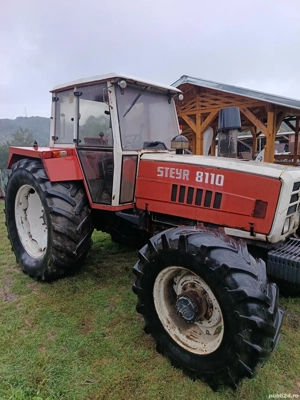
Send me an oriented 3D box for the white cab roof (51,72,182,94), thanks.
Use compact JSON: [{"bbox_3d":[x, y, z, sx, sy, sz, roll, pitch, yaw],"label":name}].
[{"bbox_3d":[-0.408,-1.495,3.750,1.380,0.110,1.330,12,17,42],"label":"white cab roof"}]

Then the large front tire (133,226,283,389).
[{"bbox_3d":[0.425,0.880,2.420,0.450,1.330,1.330,-12,17,-43],"label":"large front tire"}]

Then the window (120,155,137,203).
[{"bbox_3d":[-0.239,-0.229,3.164,0.215,0.570,0.030,-8,22,-36],"label":"window"}]

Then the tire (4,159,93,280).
[{"bbox_3d":[-1.495,0.278,3.930,1.710,1.710,0.500,11,17,42],"label":"tire"}]

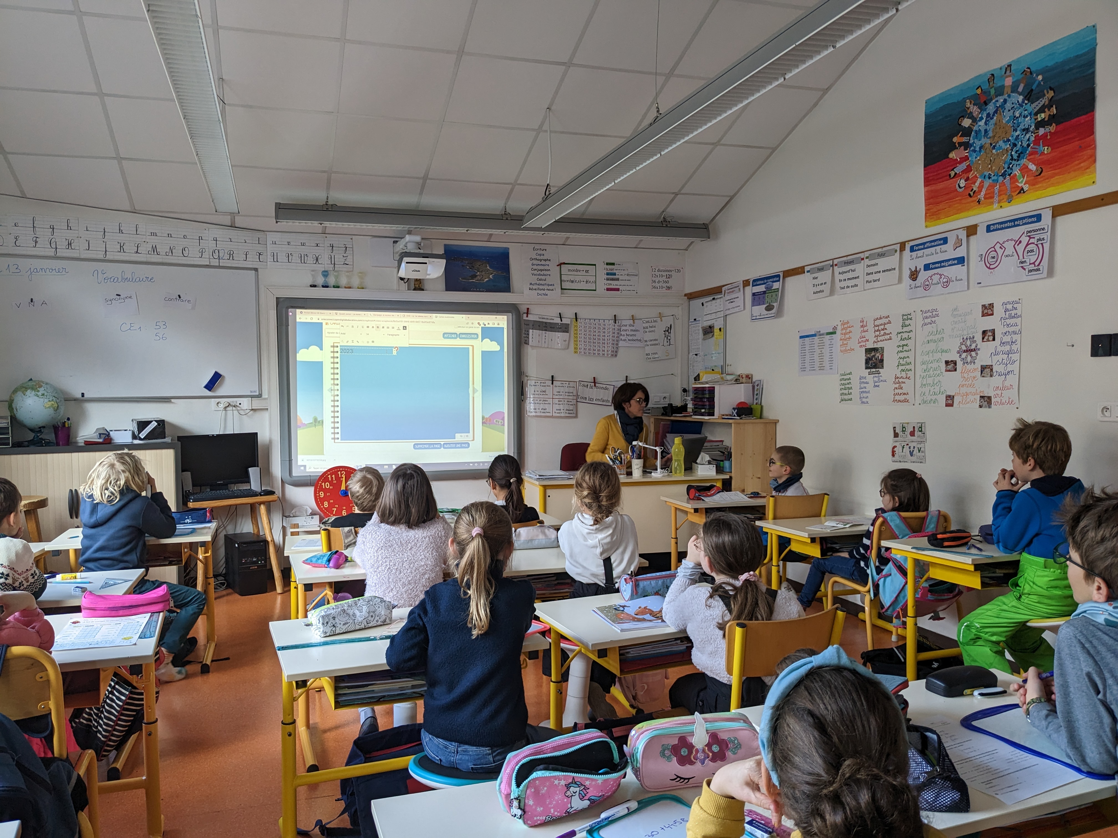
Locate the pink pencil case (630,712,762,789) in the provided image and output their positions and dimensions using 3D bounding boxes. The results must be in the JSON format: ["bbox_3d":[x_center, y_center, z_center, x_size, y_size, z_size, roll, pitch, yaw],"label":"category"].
[{"bbox_3d":[0.241,0.586,1.556,0.215,0.096,0.075,-1,2,-13],"label":"pink pencil case"}]

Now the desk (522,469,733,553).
[{"bbox_3d":[0.425,0.738,5.909,1.300,0.725,0.630,-1,2,-14],"label":"desk"}]

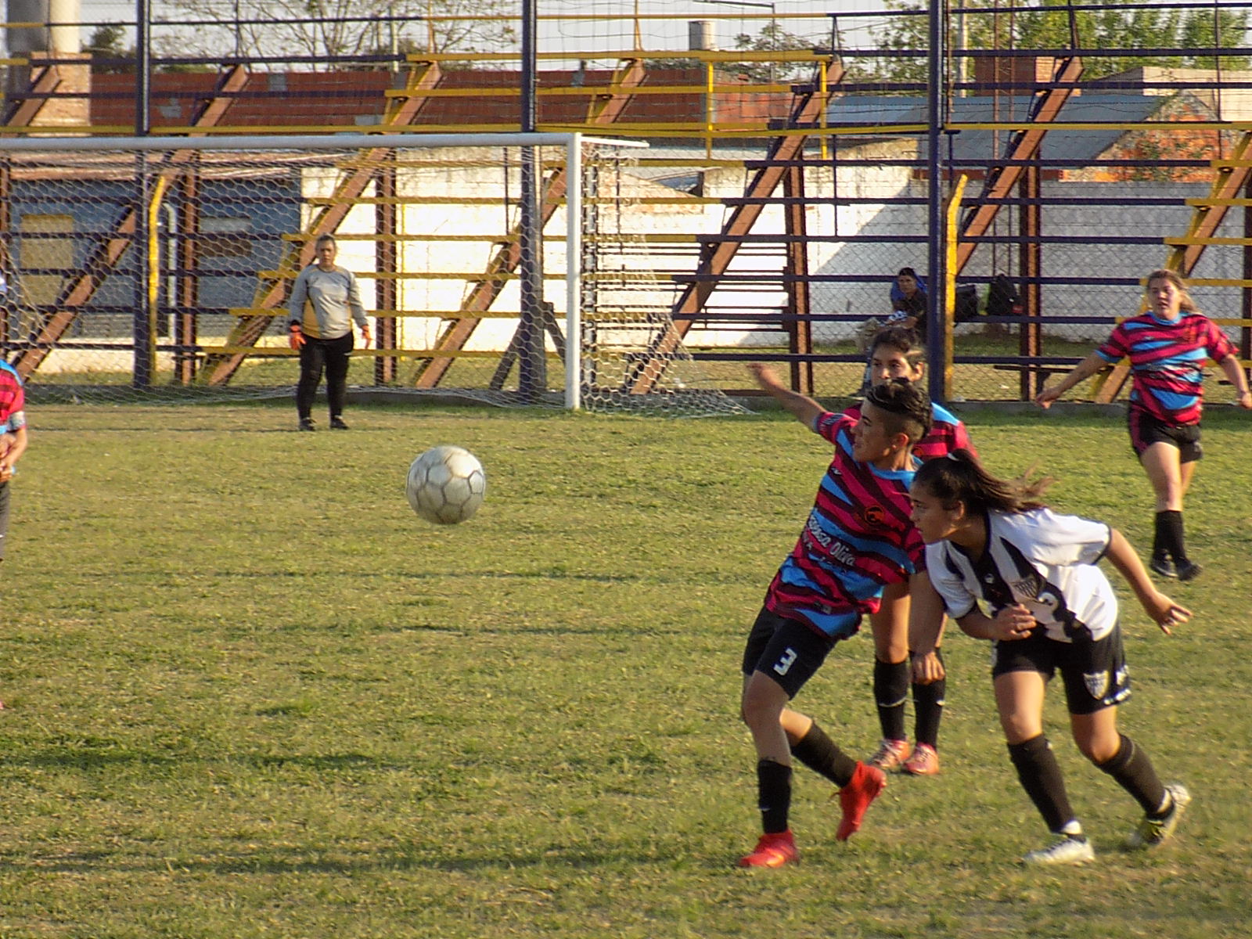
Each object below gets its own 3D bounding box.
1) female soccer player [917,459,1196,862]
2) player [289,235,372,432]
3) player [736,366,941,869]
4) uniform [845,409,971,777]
[{"bbox_3d":[1.365,0.606,22.100,0.930,1.334,0.700,-2,3,-42],"label":"female soccer player"},{"bbox_3d":[-2.484,-1.154,57.700,0.680,1.659,0.400,0,3,-5],"label":"player"},{"bbox_3d":[0.681,0.474,22.000,0.660,1.610,0.750,-3,4,-45],"label":"player"},{"bbox_3d":[1.037,0.432,25.300,0.480,1.379,0.340,1,3,15],"label":"uniform"}]

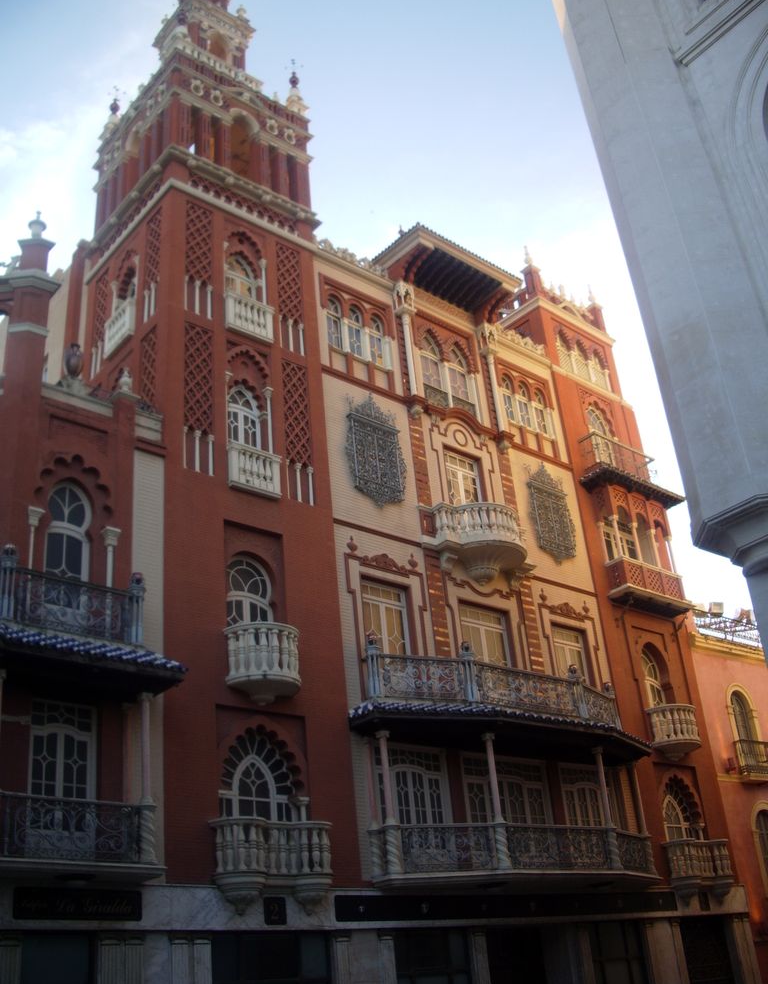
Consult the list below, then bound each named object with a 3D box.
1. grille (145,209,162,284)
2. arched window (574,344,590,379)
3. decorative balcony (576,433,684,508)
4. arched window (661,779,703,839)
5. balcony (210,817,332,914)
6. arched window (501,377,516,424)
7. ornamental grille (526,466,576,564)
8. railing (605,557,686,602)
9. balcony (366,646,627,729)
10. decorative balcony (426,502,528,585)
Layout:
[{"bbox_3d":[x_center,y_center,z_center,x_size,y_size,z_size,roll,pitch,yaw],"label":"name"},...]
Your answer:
[{"bbox_3d":[-5.329,-5.666,24.033,0.100,1.950,0.670,18,-35,-38],"label":"grille"},{"bbox_3d":[6.506,-4.346,34.467,0.680,1.216,0.220,18,-35,-39],"label":"arched window"},{"bbox_3d":[7.534,-0.645,32.088,3.900,1.670,1.050,18,-35,-38],"label":"decorative balcony"},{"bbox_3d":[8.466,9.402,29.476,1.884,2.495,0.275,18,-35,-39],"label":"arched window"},{"bbox_3d":[-1.824,6.657,18.374,2.638,1.535,0.555,18,-35,-39],"label":"balcony"},{"bbox_3d":[3.844,-2.896,32.030,0.560,1.731,0.224,18,-35,-39],"label":"arched window"},{"bbox_3d":[5.056,0.595,31.078,2.046,3.366,0.300,18,-35,-40],"label":"ornamental grille"},{"bbox_3d":[7.885,2.750,30.970,3.130,0.890,0.680,18,-35,-39],"label":"railing"},{"bbox_3d":[3.223,4.900,25.620,8.807,1.273,1.140,18,-35,-39],"label":"balcony"},{"bbox_3d":[2.796,1.348,26.156,3.424,1.624,1.130,18,-35,-39],"label":"decorative balcony"}]

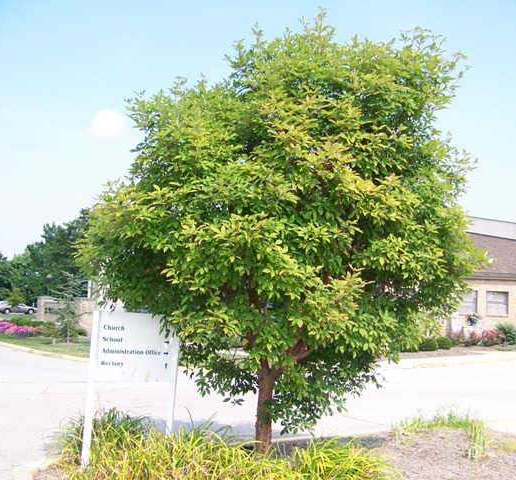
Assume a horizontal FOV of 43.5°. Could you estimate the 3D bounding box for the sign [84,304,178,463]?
[{"bbox_3d":[-1.256,1.459,6.400,0.870,1.520,0.080,4,-6,-16],"label":"sign"}]

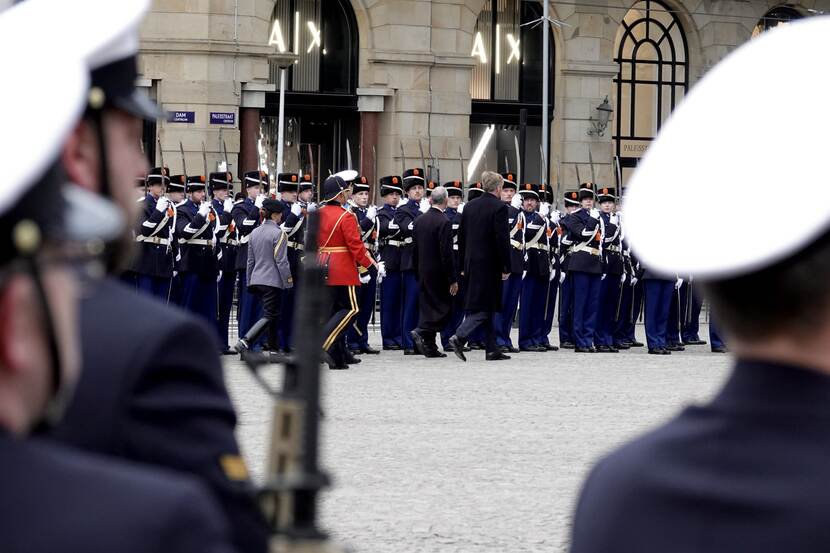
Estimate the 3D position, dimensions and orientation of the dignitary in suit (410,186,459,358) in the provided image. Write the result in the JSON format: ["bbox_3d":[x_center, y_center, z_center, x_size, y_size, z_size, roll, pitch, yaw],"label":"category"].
[{"bbox_3d":[0.180,-0.039,35.700,0.500,1.675,0.520,-1,2,-40],"label":"dignitary in suit"}]

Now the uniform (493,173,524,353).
[{"bbox_3d":[0.995,-0.145,38.600,0.520,1.901,0.400,-1,2,-30],"label":"uniform"}]

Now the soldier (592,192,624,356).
[{"bbox_3d":[2.033,-0.069,38.700,0.500,1.753,0.380,-1,1,-25],"label":"soldier"}]

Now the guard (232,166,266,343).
[{"bbox_3d":[-1.733,-0.158,38.600,0.520,1.906,0.400,-1,2,-35],"label":"guard"}]

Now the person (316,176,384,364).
[{"bbox_3d":[-0.626,-0.038,34.500,0.620,1.817,0.540,-1,2,-32],"label":"person"}]

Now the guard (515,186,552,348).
[{"bbox_3d":[1.261,-0.092,38.687,0.500,1.780,0.400,-1,1,-25],"label":"guard"}]

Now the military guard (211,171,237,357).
[{"bbox_3d":[-2.031,-0.142,38.465,0.500,1.900,0.400,-1,1,-33],"label":"military guard"}]

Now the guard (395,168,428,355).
[{"bbox_3d":[-0.026,-0.154,38.200,0.520,1.944,0.400,-1,2,-32],"label":"guard"}]

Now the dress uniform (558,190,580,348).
[{"bbox_3d":[1.710,-0.069,40.300,0.500,1.732,0.380,-1,2,-32],"label":"dress uniform"}]

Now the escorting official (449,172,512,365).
[{"bbox_3d":[0.663,-0.107,36.528,0.640,1.880,0.540,-1,2,-37],"label":"escorting official"}]

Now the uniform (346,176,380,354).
[{"bbox_3d":[-0.541,-0.121,38.500,0.520,1.870,0.400,-1,2,-35],"label":"uniform"}]

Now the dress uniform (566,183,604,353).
[{"bbox_3d":[1.802,-0.089,38.500,0.500,1.786,0.400,-1,2,-35],"label":"dress uniform"}]

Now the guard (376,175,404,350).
[{"bbox_3d":[-0.251,-0.139,39.200,0.520,1.872,0.400,-1,2,-30],"label":"guard"}]

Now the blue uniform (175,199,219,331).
[{"bbox_3d":[-2.289,0.000,38.392,0.500,1.620,0.400,-1,2,-36],"label":"blue uniform"}]

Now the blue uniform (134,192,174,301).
[{"bbox_3d":[-2.729,-0.024,38.392,0.500,1.670,0.400,-1,1,-25],"label":"blue uniform"}]

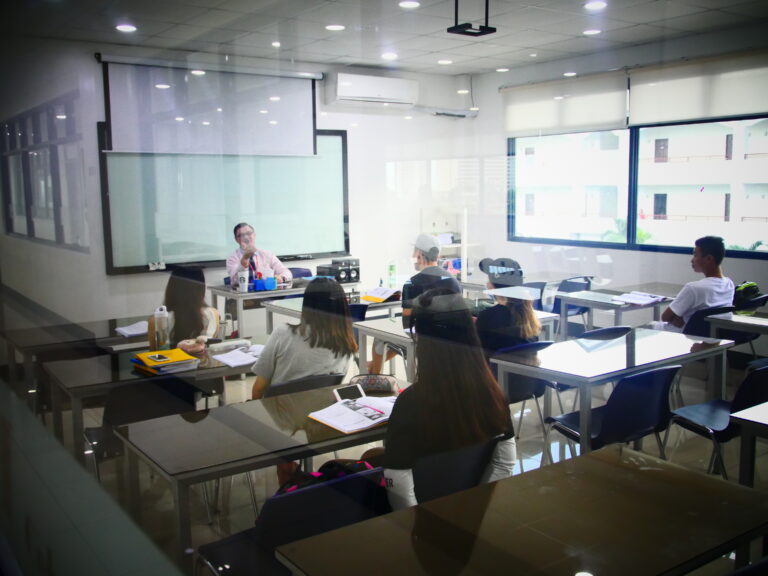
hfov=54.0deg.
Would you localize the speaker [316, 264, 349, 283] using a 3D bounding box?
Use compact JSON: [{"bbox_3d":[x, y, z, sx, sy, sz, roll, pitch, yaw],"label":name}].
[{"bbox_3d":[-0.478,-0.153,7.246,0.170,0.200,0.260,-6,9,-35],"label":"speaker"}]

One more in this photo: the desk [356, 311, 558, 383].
[{"bbox_3d":[0.511,0.588,5.159,1.280,0.745,0.630,-6,9,-35],"label":"desk"}]

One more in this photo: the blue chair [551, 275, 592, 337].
[{"bbox_3d":[1.703,0.277,7.333,0.460,0.770,0.500,-6,9,-35],"label":"blue chair"}]

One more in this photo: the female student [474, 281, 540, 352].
[{"bbox_3d":[0.635,0.435,4.472,0.470,1.226,0.690,-6,9,-35],"label":"female student"}]

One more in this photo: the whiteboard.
[{"bbox_3d":[-1.699,-1.065,8.757,3.052,1.576,0.060,-6,9,-35],"label":"whiteboard"}]

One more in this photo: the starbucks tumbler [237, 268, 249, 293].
[{"bbox_3d":[-1.250,-0.066,6.689,0.090,0.190,0.090,-1,8,0],"label":"starbucks tumbler"}]

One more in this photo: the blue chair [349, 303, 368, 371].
[{"bbox_3d":[-0.428,0.502,5.793,0.460,0.770,0.500,-6,9,-35],"label":"blue chair"}]

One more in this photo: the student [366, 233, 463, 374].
[{"bbox_3d":[0.245,0.227,5.849,0.510,1.287,0.740,-6,9,-35],"label":"student"}]

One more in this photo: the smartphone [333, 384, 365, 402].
[{"bbox_3d":[-0.144,0.446,3.210,0.142,0.070,0.009,-15,-27,-37],"label":"smartphone"}]

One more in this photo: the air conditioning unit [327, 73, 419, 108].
[{"bbox_3d":[-0.127,-2.476,9.593,1.242,0.363,0.250,-6,9,-35],"label":"air conditioning unit"}]

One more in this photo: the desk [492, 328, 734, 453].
[{"bbox_3d":[1.295,0.710,4.173,1.290,0.745,0.615,-6,9,-35],"label":"desk"}]

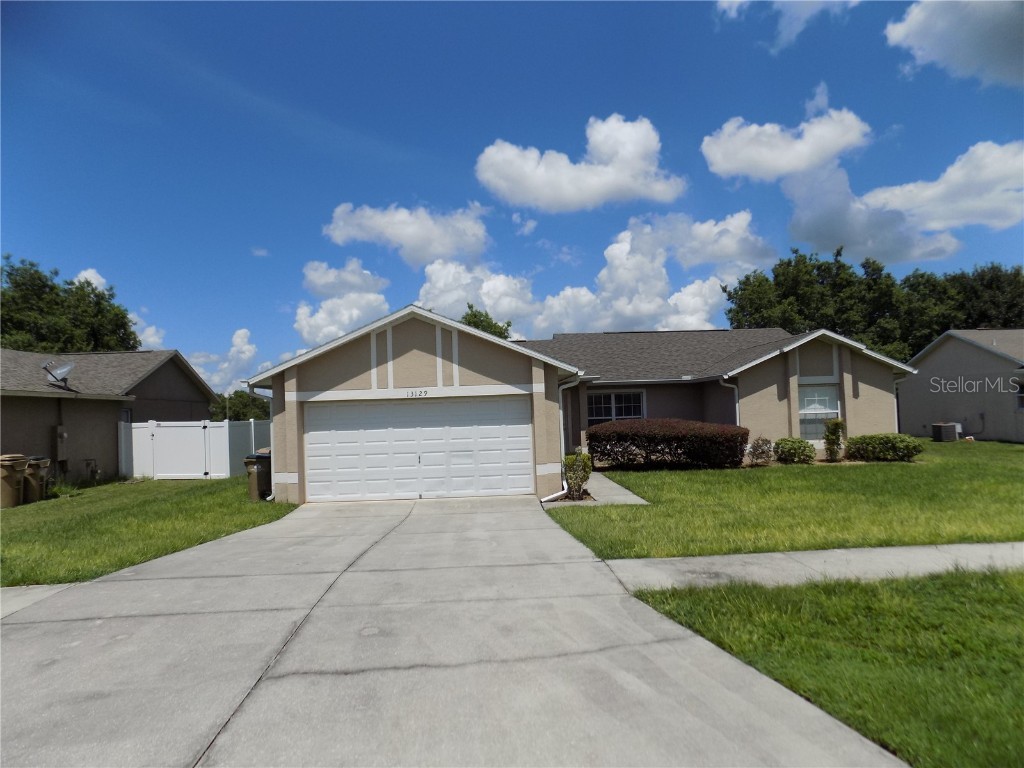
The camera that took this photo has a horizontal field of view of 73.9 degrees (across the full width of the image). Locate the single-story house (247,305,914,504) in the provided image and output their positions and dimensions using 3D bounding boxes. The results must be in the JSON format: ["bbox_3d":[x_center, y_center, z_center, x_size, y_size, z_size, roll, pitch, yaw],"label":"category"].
[{"bbox_3d":[2.765,0.256,22.614,17.700,4.750,16.000,-2,-2,-3],"label":"single-story house"}]

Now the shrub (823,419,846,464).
[{"bbox_3d":[9.575,1.682,20.200,0.700,1.300,0.650,-2,-2,-3],"label":"shrub"}]

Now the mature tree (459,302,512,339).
[{"bbox_3d":[-2.090,-0.390,36.000,4.800,7.400,4.800,-2,-2,-3],"label":"mature tree"}]

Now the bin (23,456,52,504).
[{"bbox_3d":[-11.511,2.259,16.300,0.760,1.100,0.640,-1,-2,-7],"label":"bin"}]

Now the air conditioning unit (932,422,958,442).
[{"bbox_3d":[18.264,2.018,28.600,0.750,0.780,0.750,-2,-2,-3],"label":"air conditioning unit"}]

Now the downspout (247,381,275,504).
[{"bbox_3d":[-5.249,1.186,14.200,0.520,2.500,0.170,-2,-2,-3],"label":"downspout"}]

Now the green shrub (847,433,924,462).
[{"bbox_3d":[11.144,1.864,20.300,2.250,0.830,1.150,-2,-2,-3],"label":"green shrub"}]

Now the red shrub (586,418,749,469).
[{"bbox_3d":[4.595,1.776,20.300,4.650,1.420,1.350,-2,-2,-3],"label":"red shrub"}]

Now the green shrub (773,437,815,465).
[{"bbox_3d":[8.333,1.937,20.000,1.220,0.850,1.100,-2,-2,-3],"label":"green shrub"}]

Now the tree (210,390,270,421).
[{"bbox_3d":[-24.922,2.787,62.000,6.500,4.500,6.000,-2,-2,-3],"label":"tree"}]

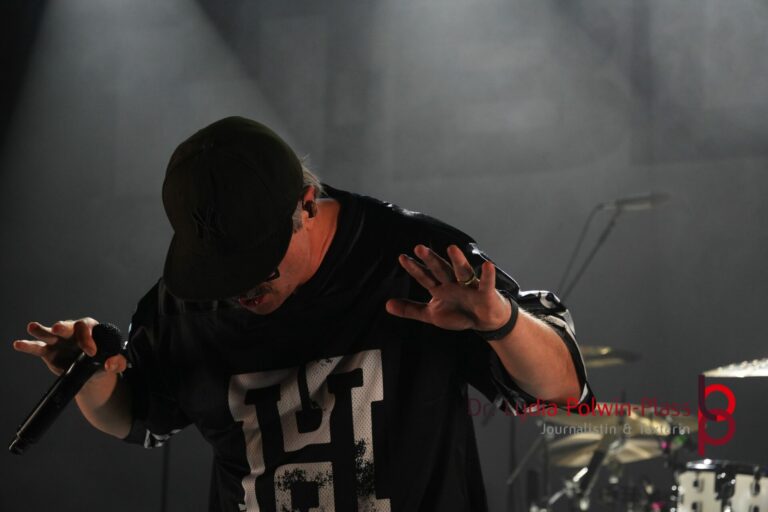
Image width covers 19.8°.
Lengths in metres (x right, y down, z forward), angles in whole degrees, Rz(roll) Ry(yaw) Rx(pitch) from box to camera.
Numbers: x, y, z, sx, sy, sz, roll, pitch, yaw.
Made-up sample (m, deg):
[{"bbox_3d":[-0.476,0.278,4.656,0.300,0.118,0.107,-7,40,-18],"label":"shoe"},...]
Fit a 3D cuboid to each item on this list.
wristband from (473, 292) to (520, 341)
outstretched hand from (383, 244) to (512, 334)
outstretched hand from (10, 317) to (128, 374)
[{"bbox_3d":[0.155,0.084,3.090,0.056,0.070,0.018,43,0,40],"label":"wristband"},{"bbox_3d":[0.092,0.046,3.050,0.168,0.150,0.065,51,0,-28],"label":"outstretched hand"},{"bbox_3d":[-0.447,0.130,3.130,0.135,0.080,0.145,-22,-33,18],"label":"outstretched hand"}]

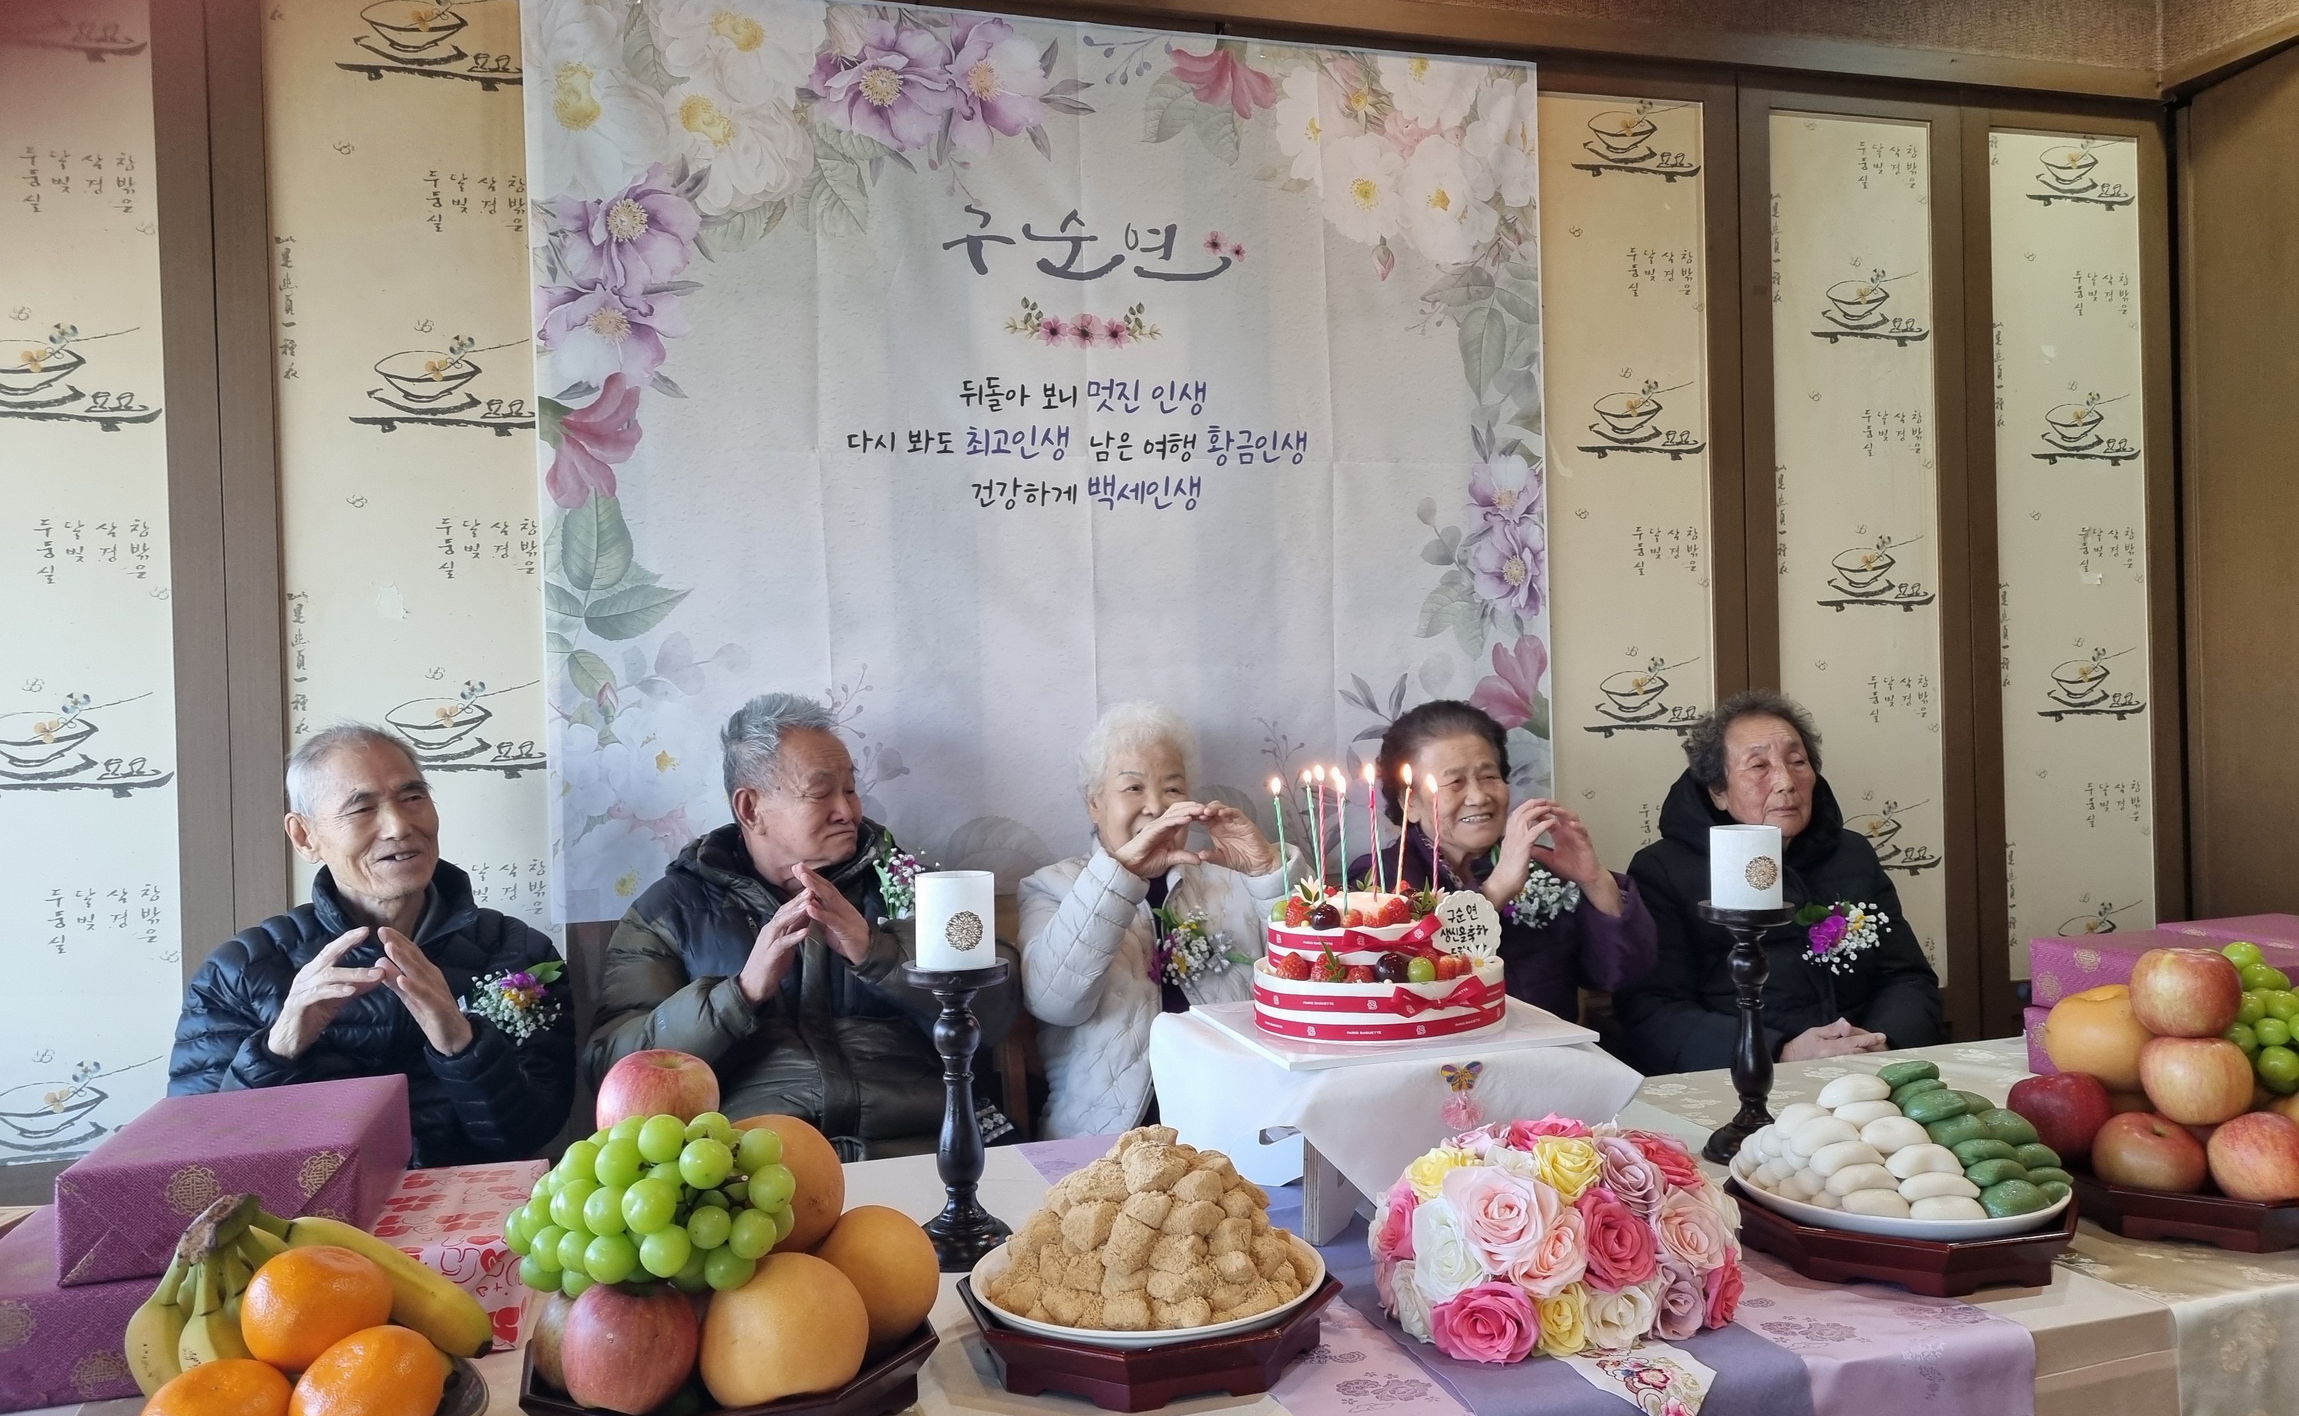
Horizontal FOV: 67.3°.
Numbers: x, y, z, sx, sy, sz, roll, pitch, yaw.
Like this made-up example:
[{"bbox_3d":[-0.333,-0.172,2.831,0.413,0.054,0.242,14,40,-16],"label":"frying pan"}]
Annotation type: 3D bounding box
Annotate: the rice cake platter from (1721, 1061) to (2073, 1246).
[{"bbox_3d":[0.635,0.371,1.474,0.265,0.125,0.265,-2,1,-17],"label":"rice cake platter"}]

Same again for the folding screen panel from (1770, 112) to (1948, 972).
[{"bbox_3d":[1.406,-0.303,3.441,0.380,1.738,0.040,-2,1,-17],"label":"folding screen panel"}]

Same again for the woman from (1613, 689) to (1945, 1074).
[{"bbox_3d":[0.986,0.551,2.509,0.500,1.200,0.660,-2,1,-6],"label":"woman"}]

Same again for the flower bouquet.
[{"bbox_3d":[0.321,0.401,1.374,0.290,0.135,0.270,-2,1,-9],"label":"flower bouquet"}]

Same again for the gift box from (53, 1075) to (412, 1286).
[{"bbox_3d":[-0.721,0.370,1.392,0.195,0.076,0.275,-2,1,-16],"label":"gift box"}]

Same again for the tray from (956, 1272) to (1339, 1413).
[{"bbox_3d":[-0.001,0.449,1.279,0.266,0.046,0.266,-2,1,-17],"label":"tray"}]

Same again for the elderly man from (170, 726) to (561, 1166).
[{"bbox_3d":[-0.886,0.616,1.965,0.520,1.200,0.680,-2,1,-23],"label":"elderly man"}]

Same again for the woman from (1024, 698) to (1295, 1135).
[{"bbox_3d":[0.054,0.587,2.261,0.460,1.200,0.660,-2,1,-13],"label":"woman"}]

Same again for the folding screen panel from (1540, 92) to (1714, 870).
[{"bbox_3d":[0.899,-0.288,3.284,0.379,1.738,0.040,-2,1,-17],"label":"folding screen panel"}]

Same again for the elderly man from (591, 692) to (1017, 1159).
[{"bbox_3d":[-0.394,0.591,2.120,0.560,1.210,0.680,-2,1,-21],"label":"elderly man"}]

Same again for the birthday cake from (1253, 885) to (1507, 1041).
[{"bbox_3d":[0.225,0.241,1.704,0.246,0.135,0.246,-2,1,0],"label":"birthday cake"}]

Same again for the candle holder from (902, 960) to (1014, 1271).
[{"bbox_3d":[-0.164,0.353,1.514,0.095,0.255,0.095,-2,1,-17],"label":"candle holder"}]

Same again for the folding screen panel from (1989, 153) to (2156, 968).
[{"bbox_3d":[1.913,-0.317,3.599,0.383,1.738,0.040,-2,1,-17],"label":"folding screen panel"}]

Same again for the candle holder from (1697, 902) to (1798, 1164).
[{"bbox_3d":[0.615,0.324,1.767,0.096,0.251,0.096,-2,1,-17],"label":"candle holder"}]

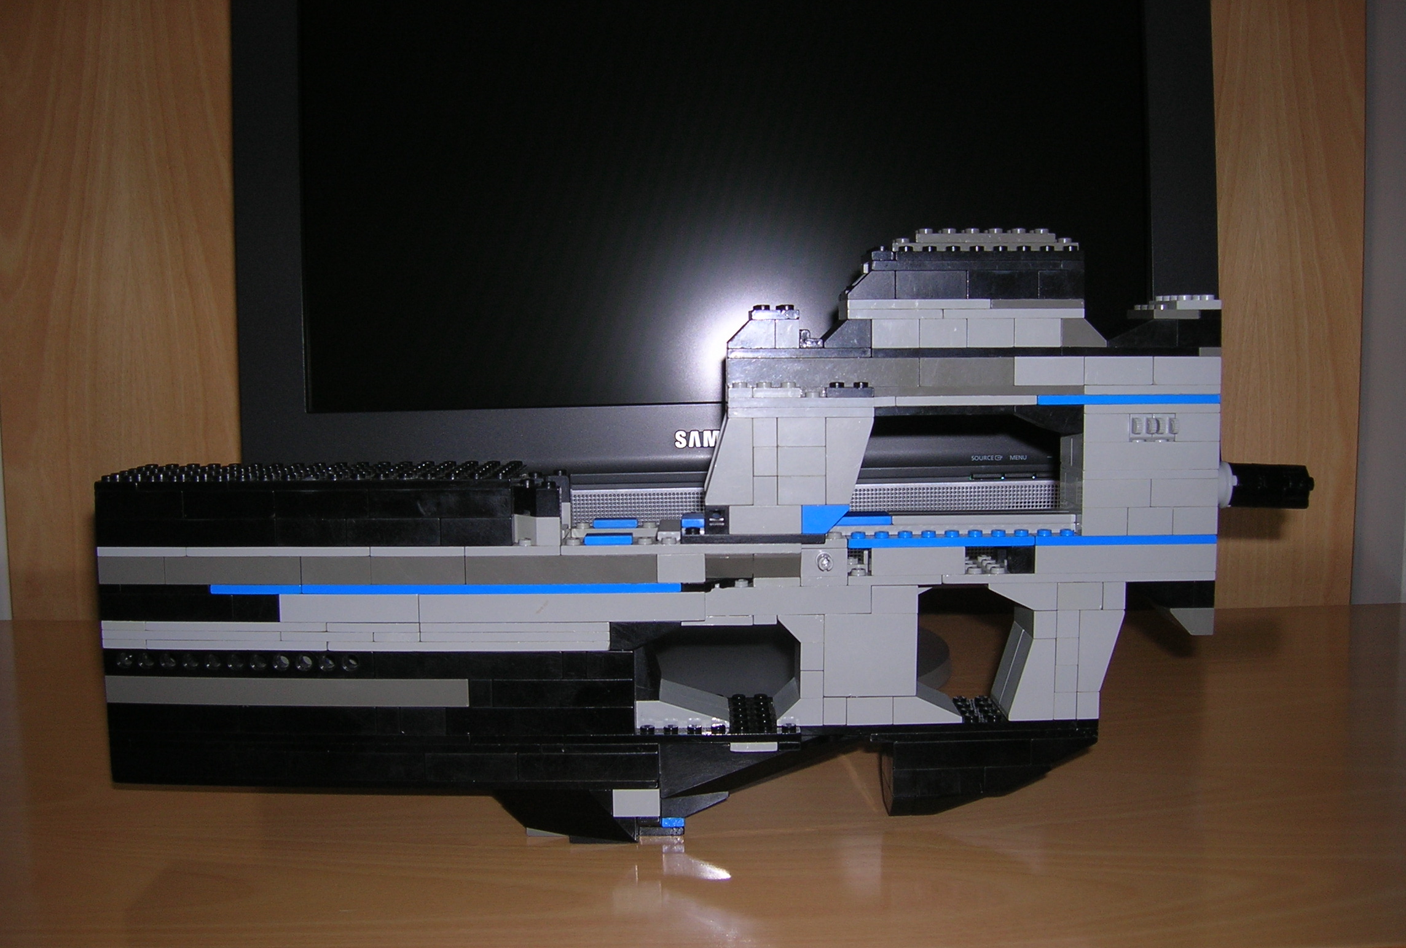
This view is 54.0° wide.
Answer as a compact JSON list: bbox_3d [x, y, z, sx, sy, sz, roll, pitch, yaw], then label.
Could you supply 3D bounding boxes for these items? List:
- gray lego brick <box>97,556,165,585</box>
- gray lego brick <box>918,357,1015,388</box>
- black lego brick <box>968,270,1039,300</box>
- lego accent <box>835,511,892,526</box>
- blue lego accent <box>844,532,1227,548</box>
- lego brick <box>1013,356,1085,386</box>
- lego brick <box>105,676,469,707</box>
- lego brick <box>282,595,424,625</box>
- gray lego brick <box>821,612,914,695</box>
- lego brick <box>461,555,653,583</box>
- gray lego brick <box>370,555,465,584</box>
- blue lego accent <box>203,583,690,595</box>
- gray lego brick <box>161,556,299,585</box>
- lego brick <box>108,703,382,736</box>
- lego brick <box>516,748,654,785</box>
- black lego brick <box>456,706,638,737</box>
[{"bbox_3d":[-0.190,0.032,0.462,0.024,0.010,0.009,0,4,-1],"label":"gray lego brick"},{"bbox_3d":[0.088,-0.035,0.467,0.032,0.010,0.011,-1,5,0],"label":"gray lego brick"},{"bbox_3d":[0.099,-0.063,0.461,0.024,0.010,0.009,0,4,-1],"label":"black lego brick"},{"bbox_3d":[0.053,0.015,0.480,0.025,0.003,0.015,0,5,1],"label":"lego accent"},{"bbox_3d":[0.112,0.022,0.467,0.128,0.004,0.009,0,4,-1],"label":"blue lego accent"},{"bbox_3d":[0.116,-0.035,0.469,0.024,0.010,0.011,-1,5,0],"label":"lego brick"},{"bbox_3d":[-0.143,0.074,0.473,0.128,0.010,0.008,-1,5,0],"label":"lego brick"},{"bbox_3d":[-0.118,0.045,0.465,0.048,0.010,0.009,0,4,-1],"label":"lego brick"},{"bbox_3d":[0.057,0.061,0.475,0.032,0.029,0.011,-1,5,0],"label":"gray lego brick"},{"bbox_3d":[-0.047,0.032,0.462,0.064,0.010,0.010,0,5,1],"label":"lego brick"},{"bbox_3d":[-0.095,0.032,0.464,0.032,0.010,0.008,-1,5,0],"label":"gray lego brick"},{"bbox_3d":[-0.087,0.038,0.464,0.160,0.003,0.009,0,4,-1],"label":"blue lego accent"},{"bbox_3d":[-0.157,0.032,0.466,0.047,0.010,0.010,0,5,1],"label":"gray lego brick"},{"bbox_3d":[-0.156,0.082,0.470,0.094,0.010,0.009,0,5,1],"label":"lego brick"},{"bbox_3d":[-0.038,0.098,0.468,0.048,0.010,0.010,0,5,1],"label":"lego brick"},{"bbox_3d":[-0.055,0.083,0.469,0.064,0.010,0.009,0,4,-1],"label":"black lego brick"}]

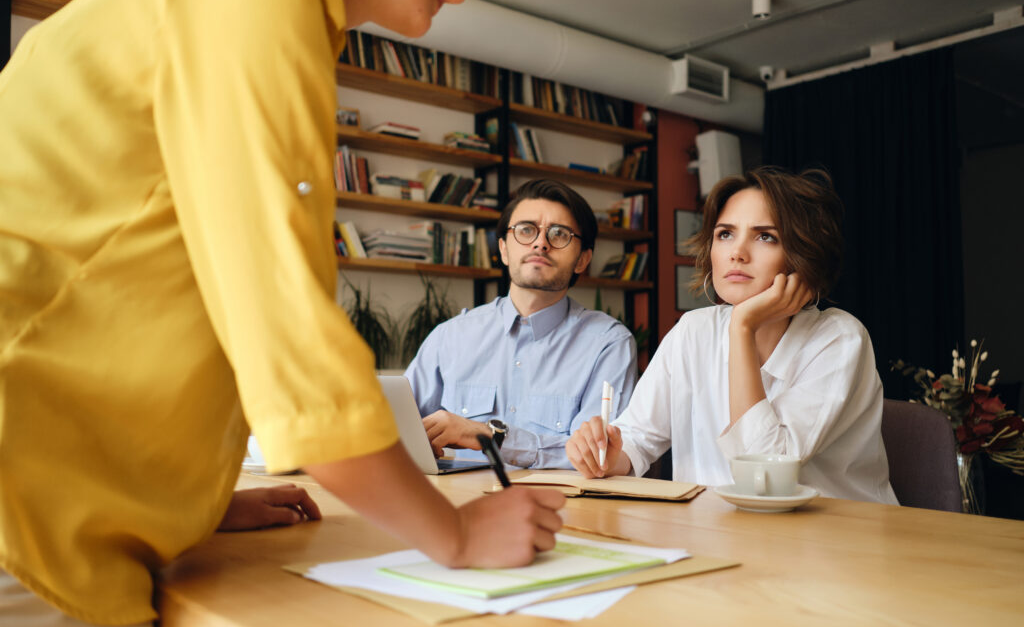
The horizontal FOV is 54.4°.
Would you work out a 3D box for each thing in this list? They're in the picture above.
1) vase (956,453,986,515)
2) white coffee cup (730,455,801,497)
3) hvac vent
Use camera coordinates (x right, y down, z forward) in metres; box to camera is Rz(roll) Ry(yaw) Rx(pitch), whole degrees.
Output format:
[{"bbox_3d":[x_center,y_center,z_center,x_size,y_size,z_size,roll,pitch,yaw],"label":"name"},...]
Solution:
[{"bbox_3d":[1.291,0.495,2.800,0.085,0.225,0.085,3,-4,-40],"label":"vase"},{"bbox_3d":[0.349,0.231,1.375,0.096,0.058,0.117,-1,-3,19],"label":"white coffee cup"},{"bbox_3d":[1.183,-1.470,6.270,0.420,0.217,0.140,3,-4,-40],"label":"hvac vent"}]

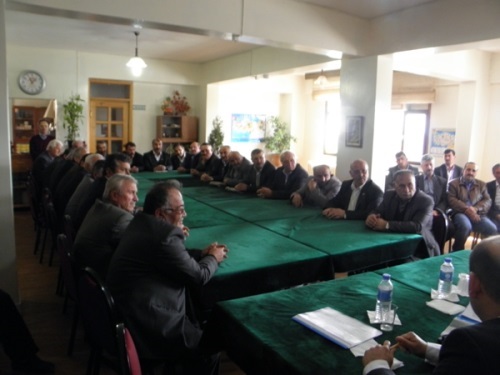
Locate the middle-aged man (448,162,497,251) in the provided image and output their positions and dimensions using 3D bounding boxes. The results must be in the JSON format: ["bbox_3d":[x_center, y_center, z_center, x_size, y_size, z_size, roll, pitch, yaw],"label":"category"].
[{"bbox_3d":[2.629,0.320,4.800,0.560,1.210,0.800,3,9,13],"label":"middle-aged man"}]

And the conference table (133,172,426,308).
[{"bbox_3d":[-0.795,0.469,4.995,2.100,0.760,5.200,-3,10,-31],"label":"conference table"}]

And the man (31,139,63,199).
[{"bbox_3d":[-2.645,0.032,5.661,0.780,1.330,0.550,-1,9,-18],"label":"man"}]

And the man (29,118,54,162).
[{"bbox_3d":[-3.415,-0.327,6.789,0.520,1.670,0.330,-2,9,-22],"label":"man"}]

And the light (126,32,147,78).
[{"bbox_3d":[-1.855,-2.187,6.634,0.300,0.700,0.300,-4,10,-30],"label":"light"}]

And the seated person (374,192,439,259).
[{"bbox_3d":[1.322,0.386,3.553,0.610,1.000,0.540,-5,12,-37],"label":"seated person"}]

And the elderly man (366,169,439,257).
[{"bbox_3d":[1.345,0.457,3.793,0.760,1.250,0.600,-6,11,-40],"label":"elderly man"}]

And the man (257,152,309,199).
[{"bbox_3d":[0.430,0.203,5.014,0.750,1.270,0.570,-6,12,-41],"label":"man"}]

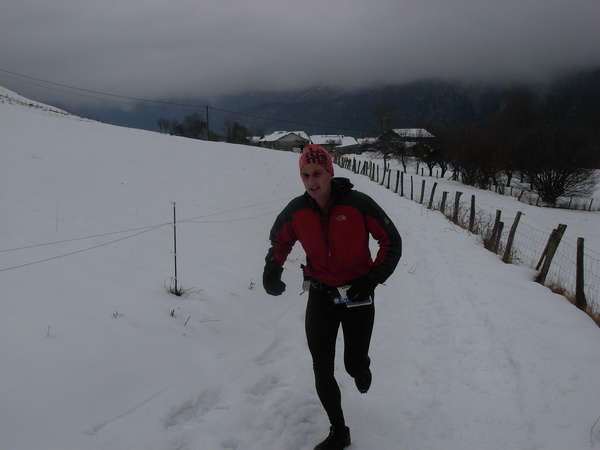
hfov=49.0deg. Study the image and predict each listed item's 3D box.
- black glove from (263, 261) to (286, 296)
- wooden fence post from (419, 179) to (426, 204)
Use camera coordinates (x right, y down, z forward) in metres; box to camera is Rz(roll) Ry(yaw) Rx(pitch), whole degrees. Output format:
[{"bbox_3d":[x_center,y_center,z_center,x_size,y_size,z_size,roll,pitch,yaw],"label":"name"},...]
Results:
[{"bbox_3d":[-0.132,0.281,3.400,0.120,0.170,0.120,-1,7,-6],"label":"black glove"},{"bbox_3d":[4.184,-1.127,22.500,0.110,0.870,0.110,6,6,0],"label":"wooden fence post"}]

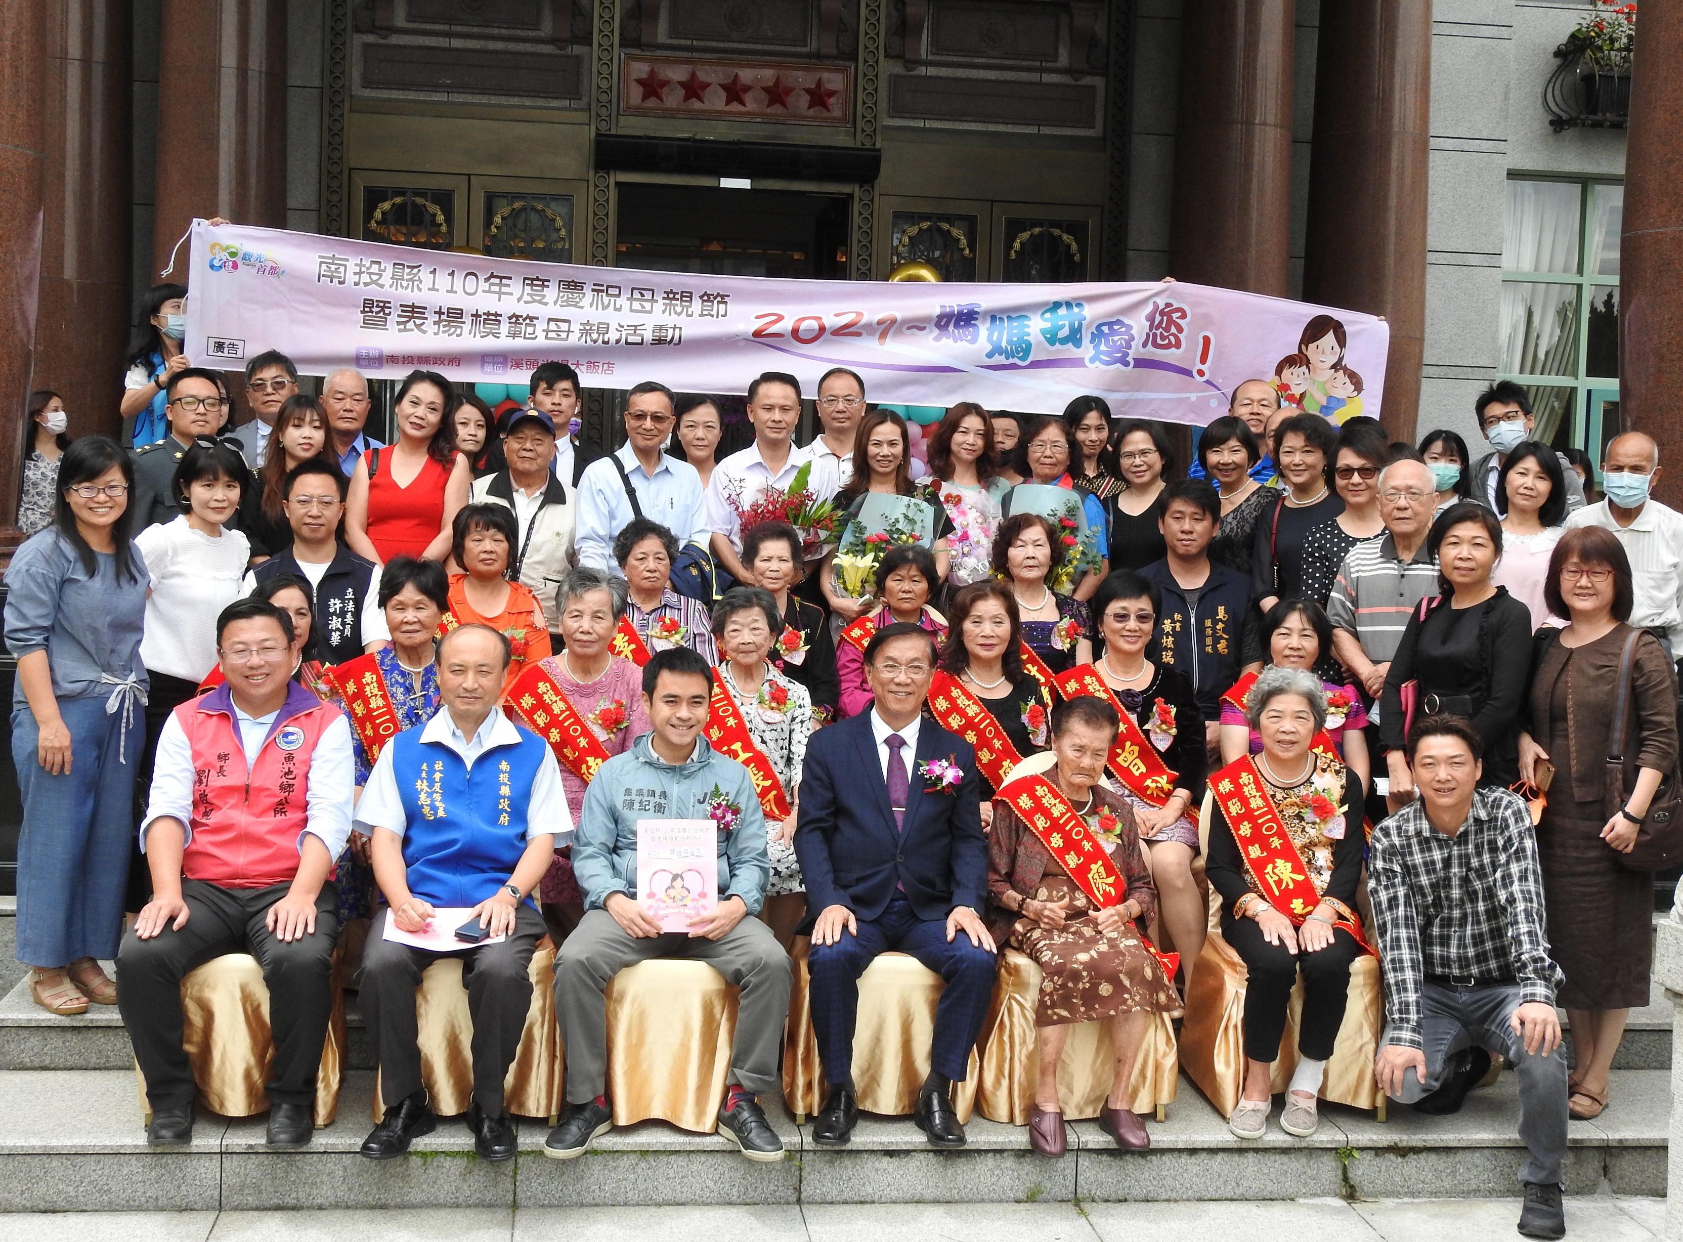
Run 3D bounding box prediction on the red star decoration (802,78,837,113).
[{"bbox_3d":[-0.145,-3.569,14.171,0.230,0.236,0.050,1,3,-7],"label":"red star decoration"}]

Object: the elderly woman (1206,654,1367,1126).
[{"bbox_3d":[1.213,0.743,5.799,0.440,1.202,0.700,2,3,3],"label":"elderly woman"}]

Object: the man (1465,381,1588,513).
[{"bbox_3d":[2.585,-0.063,7.985,0.480,1.698,0.300,2,3,5],"label":"man"}]

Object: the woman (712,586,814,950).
[{"bbox_3d":[-0.286,0.511,6.378,0.440,1.220,0.680,2,3,-5],"label":"woman"}]

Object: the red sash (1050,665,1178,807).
[{"bbox_3d":[0.863,0.360,6.549,0.400,0.460,0.240,2,3,0],"label":"red sash"}]

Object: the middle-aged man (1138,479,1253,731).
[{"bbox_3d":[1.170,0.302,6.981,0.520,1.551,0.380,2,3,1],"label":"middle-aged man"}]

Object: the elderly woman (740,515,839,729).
[{"bbox_3d":[-0.188,0.292,7.217,0.430,1.260,0.720,1,3,-6],"label":"elderly woman"}]

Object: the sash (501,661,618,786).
[{"bbox_3d":[-0.835,0.345,6.340,0.400,0.470,0.240,1,3,-7],"label":"sash"}]

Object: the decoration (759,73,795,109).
[{"bbox_3d":[-0.380,-3.161,12.470,0.220,0.215,0.050,1,3,-7],"label":"decoration"}]

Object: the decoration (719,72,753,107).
[{"bbox_3d":[-0.615,-3.109,12.220,0.205,0.200,0.030,1,3,-6],"label":"decoration"}]

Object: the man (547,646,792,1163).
[{"bbox_3d":[-0.456,0.692,5.554,0.600,1.240,0.800,1,3,-6],"label":"man"}]

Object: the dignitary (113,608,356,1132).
[{"bbox_3d":[-1.592,0.615,5.534,0.580,1.330,0.800,1,3,-11],"label":"dignitary"}]

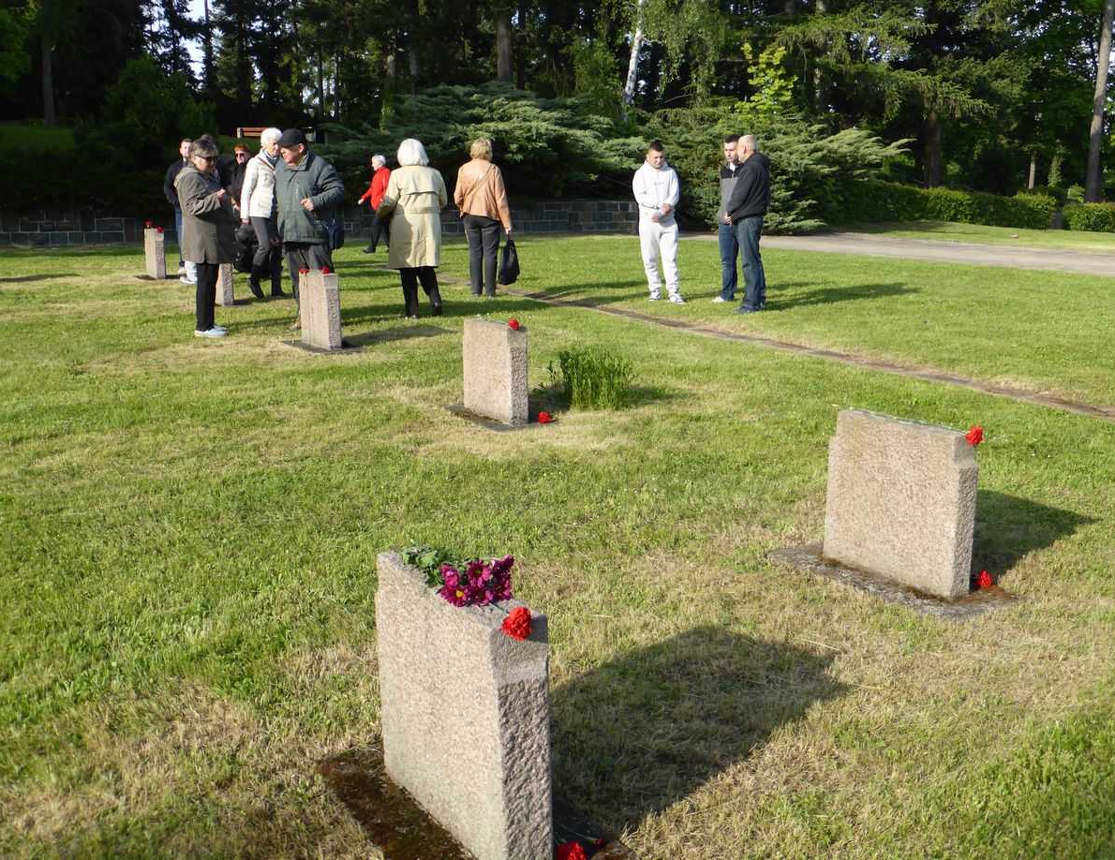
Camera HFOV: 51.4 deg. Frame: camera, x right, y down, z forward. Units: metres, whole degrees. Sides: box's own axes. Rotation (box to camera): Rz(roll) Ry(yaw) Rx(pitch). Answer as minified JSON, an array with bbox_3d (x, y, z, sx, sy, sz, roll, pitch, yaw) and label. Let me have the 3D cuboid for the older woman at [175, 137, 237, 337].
[{"bbox_3d":[-2.947,-1.634,9.839,0.500,1.650,0.440,4,14,17],"label":"older woman"}]

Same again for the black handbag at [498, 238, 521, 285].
[{"bbox_3d":[-0.524,-1.827,12.600,0.150,0.490,0.280,8,15,31],"label":"black handbag"}]

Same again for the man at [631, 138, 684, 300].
[{"bbox_3d":[1.089,-2.236,12.485,0.540,1.700,0.360,-3,13,-11],"label":"man"}]

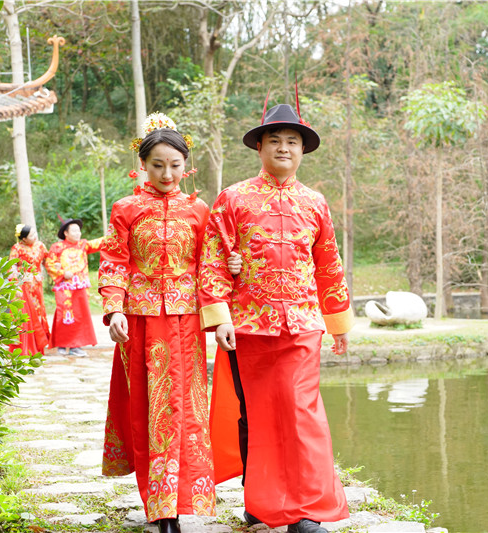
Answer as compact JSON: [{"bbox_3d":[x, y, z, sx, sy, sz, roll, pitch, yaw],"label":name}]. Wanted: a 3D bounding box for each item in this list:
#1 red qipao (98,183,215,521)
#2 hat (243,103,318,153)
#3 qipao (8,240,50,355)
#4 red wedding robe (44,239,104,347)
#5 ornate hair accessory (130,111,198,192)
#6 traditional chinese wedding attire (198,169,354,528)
[{"bbox_3d":[-0.363,0.357,5.600,0.490,1.420,0.500,0,0,-6],"label":"red qipao"},{"bbox_3d":[0.157,-0.582,5.580,0.325,0.150,0.340,3,-8,-3],"label":"hat"},{"bbox_3d":[-2.736,0.395,17.000,0.540,1.450,0.500,0,0,-27],"label":"qipao"},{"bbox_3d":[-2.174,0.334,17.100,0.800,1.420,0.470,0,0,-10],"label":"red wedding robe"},{"bbox_3d":[-0.330,-0.478,5.540,0.295,0.330,0.210,0,0,-5],"label":"ornate hair accessory"},{"bbox_3d":[0.133,0.346,5.630,0.660,1.500,0.520,0,0,-7],"label":"traditional chinese wedding attire"}]

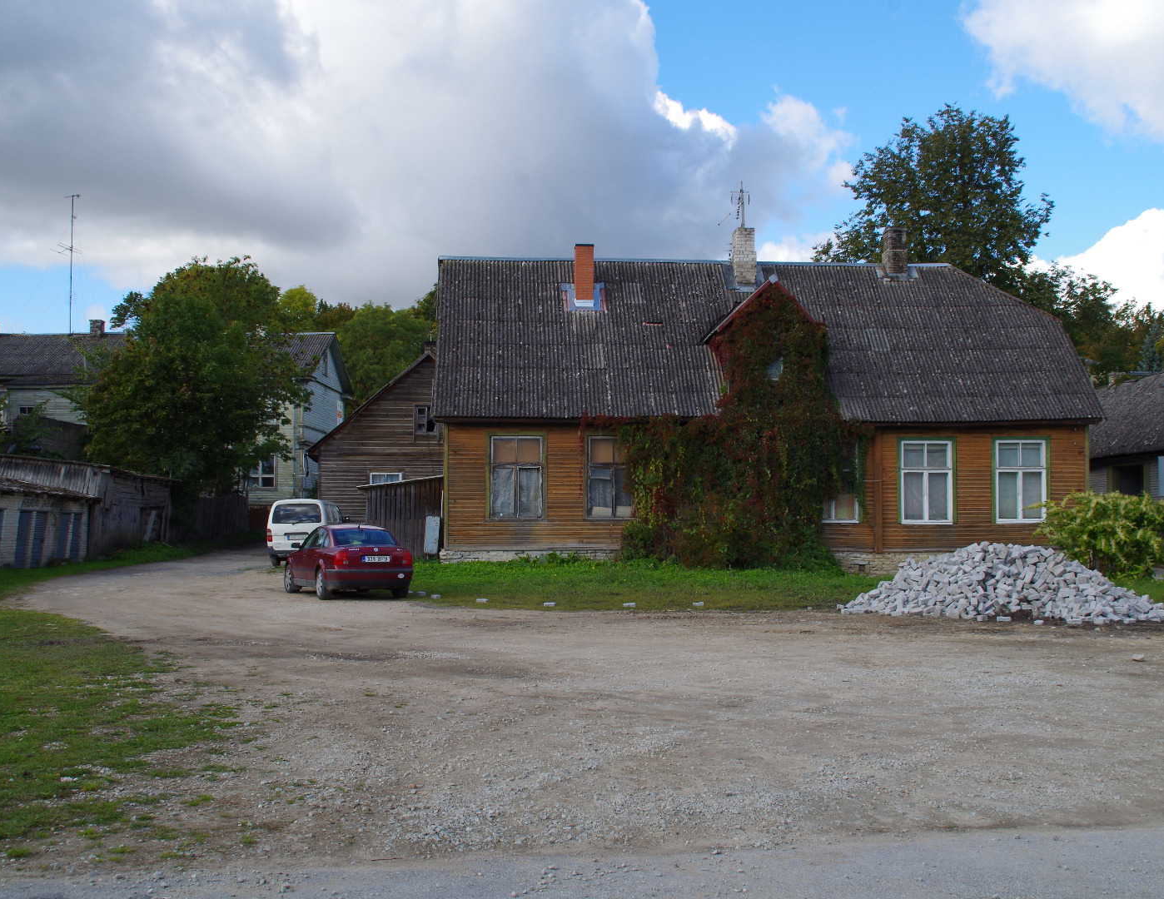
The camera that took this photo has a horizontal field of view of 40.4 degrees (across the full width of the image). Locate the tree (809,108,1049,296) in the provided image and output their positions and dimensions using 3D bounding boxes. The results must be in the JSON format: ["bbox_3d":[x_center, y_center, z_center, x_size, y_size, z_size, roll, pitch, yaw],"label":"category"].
[{"bbox_3d":[15.124,-5.228,68.293,10.200,19.000,10.000,0,-2,0],"label":"tree"}]

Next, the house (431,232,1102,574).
[{"bbox_3d":[4.650,-1.353,47.004,17.700,9.800,11.400,0,-3,-3],"label":"house"}]

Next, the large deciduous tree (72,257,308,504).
[{"bbox_3d":[-18.492,-2.426,75.177,11.200,13.300,10.500,0,-2,0],"label":"large deciduous tree"}]

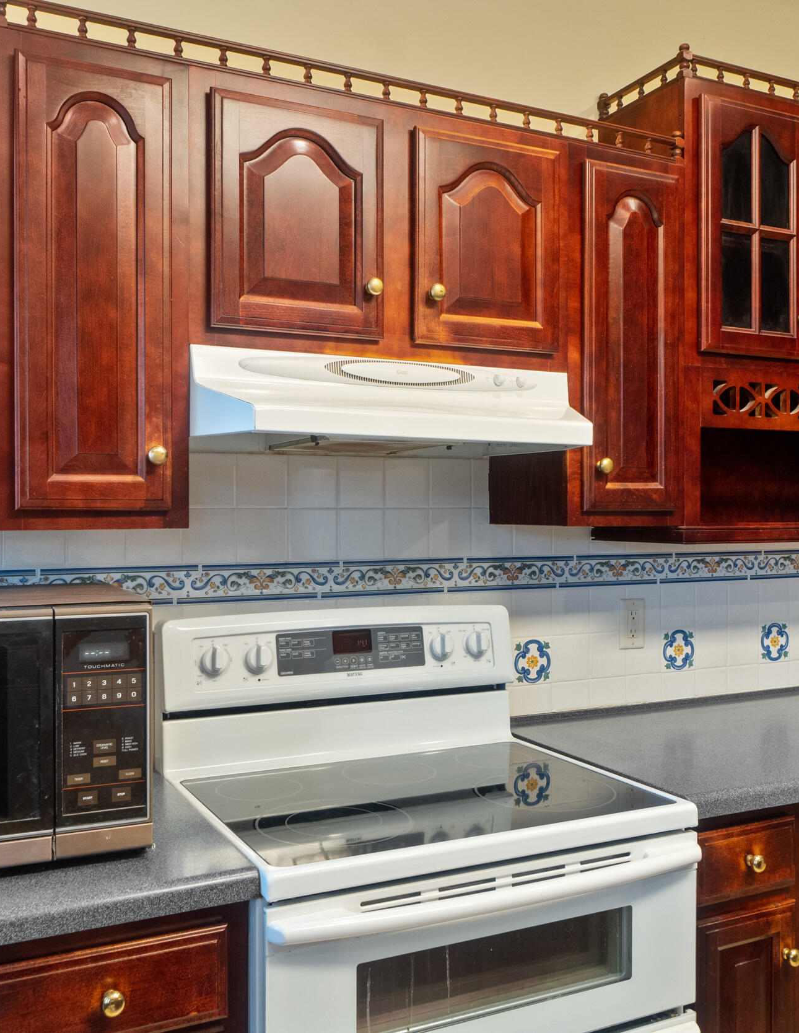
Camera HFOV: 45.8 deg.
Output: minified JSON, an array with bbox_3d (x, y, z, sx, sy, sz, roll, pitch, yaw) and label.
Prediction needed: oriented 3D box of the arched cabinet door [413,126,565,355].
[{"bbox_3d":[0.170,-0.518,1.812,0.315,0.398,0.024,0,0,-25],"label":"arched cabinet door"}]

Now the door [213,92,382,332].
[{"bbox_3d":[-0.174,-0.516,1.654,0.313,0.397,0.024,0,0,-25],"label":"door"}]

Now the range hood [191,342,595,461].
[{"bbox_3d":[-0.034,-0.207,1.801,0.762,0.159,0.464,0,0,-26],"label":"range hood"}]

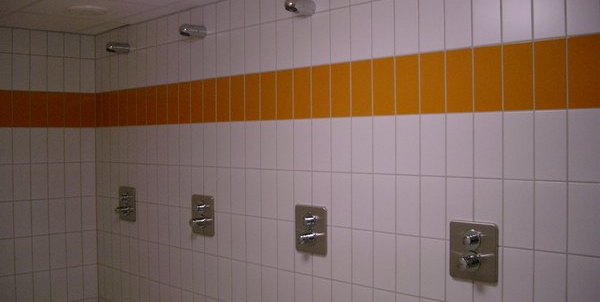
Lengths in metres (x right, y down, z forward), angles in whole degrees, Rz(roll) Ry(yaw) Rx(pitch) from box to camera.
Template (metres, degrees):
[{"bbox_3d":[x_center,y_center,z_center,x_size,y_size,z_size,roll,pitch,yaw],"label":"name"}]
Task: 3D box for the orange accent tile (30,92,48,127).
[{"bbox_3d":[-1.735,-0.274,4.268,0.118,0.242,0.010,-1,1,-44],"label":"orange accent tile"}]

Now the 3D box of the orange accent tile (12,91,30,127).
[{"bbox_3d":[-1.839,-0.275,4.237,0.009,0.242,0.118,1,1,45],"label":"orange accent tile"}]

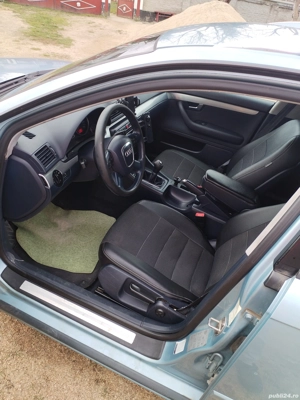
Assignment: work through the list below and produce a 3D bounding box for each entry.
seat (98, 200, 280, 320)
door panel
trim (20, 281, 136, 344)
[{"bbox_3d":[0.303,0.110,1.211,0.905,0.910,0.528,20,37,13],"label":"seat"},{"bbox_3d":[0.353,-0.492,2.145,0.845,0.590,0.130,20,37,13],"label":"door panel"},{"bbox_3d":[-0.300,0.450,1.216,0.525,0.012,0.041,20,37,13],"label":"trim"}]

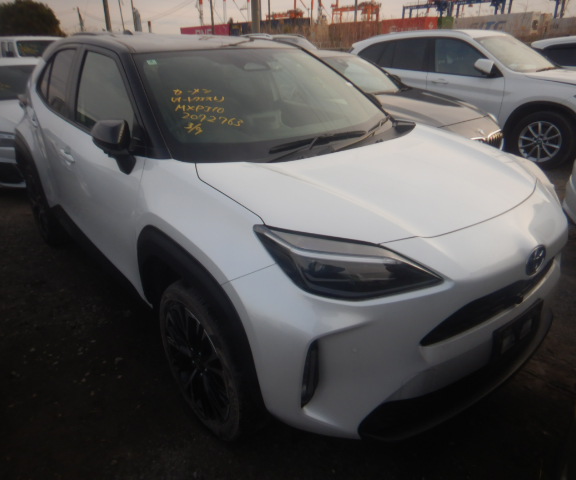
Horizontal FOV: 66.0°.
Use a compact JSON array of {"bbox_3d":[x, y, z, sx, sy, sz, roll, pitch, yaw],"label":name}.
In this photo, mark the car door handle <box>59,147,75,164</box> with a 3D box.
[{"bbox_3d":[-1.254,-0.477,2.518,0.055,0.050,0.220,-19,28,-35],"label":"car door handle"}]

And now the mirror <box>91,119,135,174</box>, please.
[{"bbox_3d":[-0.708,-0.377,1.791,0.185,0.210,0.145,-19,28,-35],"label":"mirror"}]

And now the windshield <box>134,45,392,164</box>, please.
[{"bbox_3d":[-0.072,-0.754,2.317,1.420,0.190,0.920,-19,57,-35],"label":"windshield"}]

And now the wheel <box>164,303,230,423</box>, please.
[{"bbox_3d":[-0.305,0.460,1.792,0.160,0.480,0.480,-19,28,-35],"label":"wheel"}]

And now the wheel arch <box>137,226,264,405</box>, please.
[{"bbox_3d":[-0.358,0.242,1.703,0.130,0.510,0.870,-19,28,-35],"label":"wheel arch"}]

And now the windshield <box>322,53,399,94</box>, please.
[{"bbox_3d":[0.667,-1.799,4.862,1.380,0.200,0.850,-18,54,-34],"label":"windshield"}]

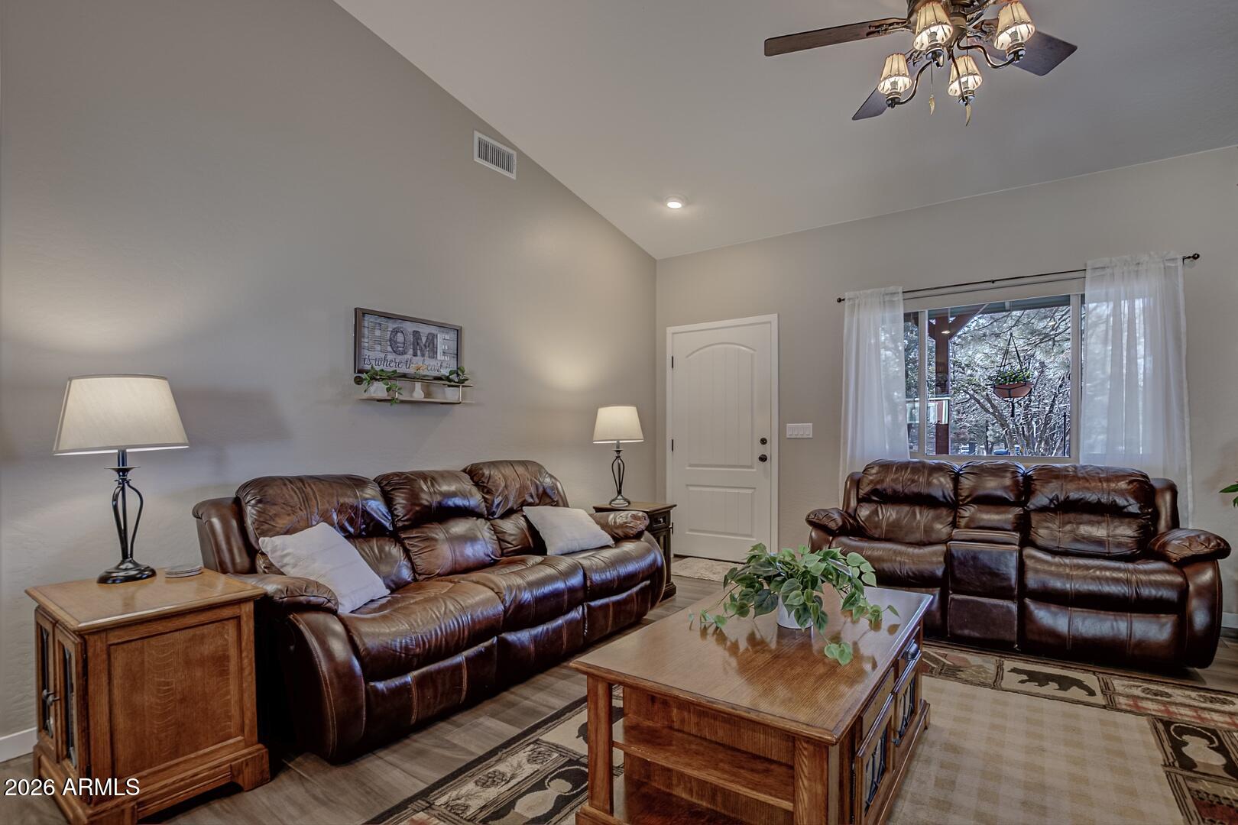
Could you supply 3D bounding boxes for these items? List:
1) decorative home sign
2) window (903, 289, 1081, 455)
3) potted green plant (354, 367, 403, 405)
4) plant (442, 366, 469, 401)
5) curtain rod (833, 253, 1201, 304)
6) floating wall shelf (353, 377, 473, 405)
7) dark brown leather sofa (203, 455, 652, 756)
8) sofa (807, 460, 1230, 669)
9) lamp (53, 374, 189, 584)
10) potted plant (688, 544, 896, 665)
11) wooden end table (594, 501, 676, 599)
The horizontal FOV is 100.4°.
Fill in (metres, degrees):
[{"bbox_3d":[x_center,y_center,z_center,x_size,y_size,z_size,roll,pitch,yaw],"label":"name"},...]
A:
[{"bbox_3d":[-1.250,-0.388,3.123,0.036,0.362,0.683,-2,-3,38],"label":"decorative home sign"},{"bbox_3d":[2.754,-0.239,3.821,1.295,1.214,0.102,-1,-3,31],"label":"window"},{"bbox_3d":[-1.236,-0.137,2.658,0.160,0.190,0.200,-1,-2,38],"label":"potted green plant"},{"bbox_3d":[-0.961,-0.168,3.023,0.120,0.200,0.135,-1,-2,38],"label":"plant"},{"bbox_3d":[2.513,-0.884,3.472,1.950,0.050,0.085,-1,-2,31],"label":"curtain rod"},{"bbox_3d":[-1.109,-0.114,2.843,0.160,0.125,0.570,-1,-2,38],"label":"floating wall shelf"},{"bbox_3d":[-0.796,0.809,2.930,0.949,1.010,2.173,-2,-3,35],"label":"dark brown leather sofa"},{"bbox_3d":[2.356,0.832,3.347,1.979,0.995,0.938,-1,-3,31],"label":"sofa"},{"bbox_3d":[-1.739,0.231,1.810,0.345,0.705,0.345,-1,-2,38],"label":"lamp"},{"bbox_3d":[0.622,0.632,1.885,0.683,0.265,0.551,0,-2,2],"label":"potted plant"},{"bbox_3d":[0.122,1.022,3.840,0.459,0.653,0.418,-2,-3,36],"label":"wooden end table"}]

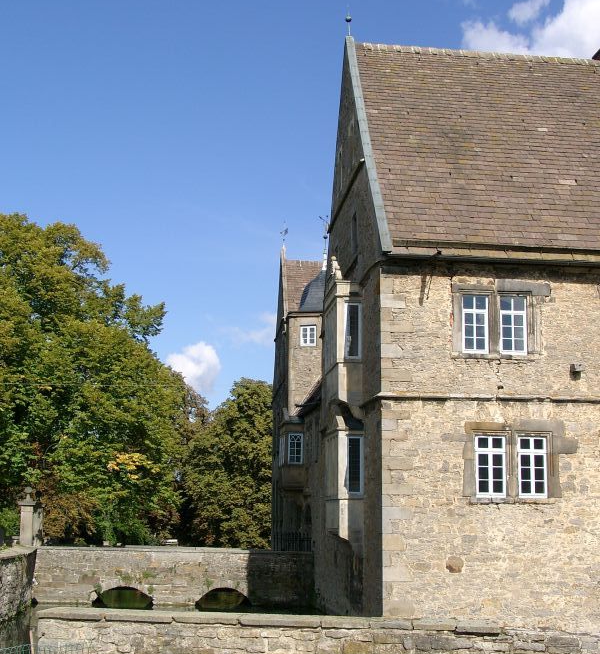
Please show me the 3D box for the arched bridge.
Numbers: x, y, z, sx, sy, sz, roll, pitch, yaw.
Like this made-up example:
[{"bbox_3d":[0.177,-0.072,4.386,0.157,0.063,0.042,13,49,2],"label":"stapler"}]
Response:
[{"bbox_3d":[-4.737,9.746,38.280,10.800,2.400,3.200,0,-9,3],"label":"arched bridge"}]

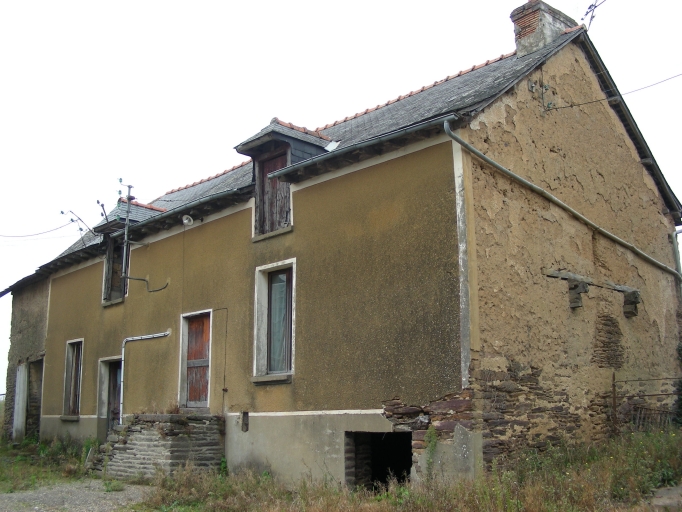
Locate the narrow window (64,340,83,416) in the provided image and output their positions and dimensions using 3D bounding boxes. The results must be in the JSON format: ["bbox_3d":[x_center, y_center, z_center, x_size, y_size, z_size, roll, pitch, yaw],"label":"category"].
[{"bbox_3d":[-6.913,3.192,19.596,0.207,1.953,0.936,12,-17,-44],"label":"narrow window"}]

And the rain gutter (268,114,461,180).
[{"bbox_3d":[0.174,-1.788,12.715,0.125,0.110,4.407,12,-15,-44],"label":"rain gutter"}]

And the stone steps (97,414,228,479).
[{"bbox_3d":[-3.731,3.833,15.201,1.197,1.188,2.934,12,-17,-44],"label":"stone steps"}]

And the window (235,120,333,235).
[{"bbox_3d":[-0.966,-1.539,15.118,2.097,2.340,1.242,12,-17,-44],"label":"window"}]

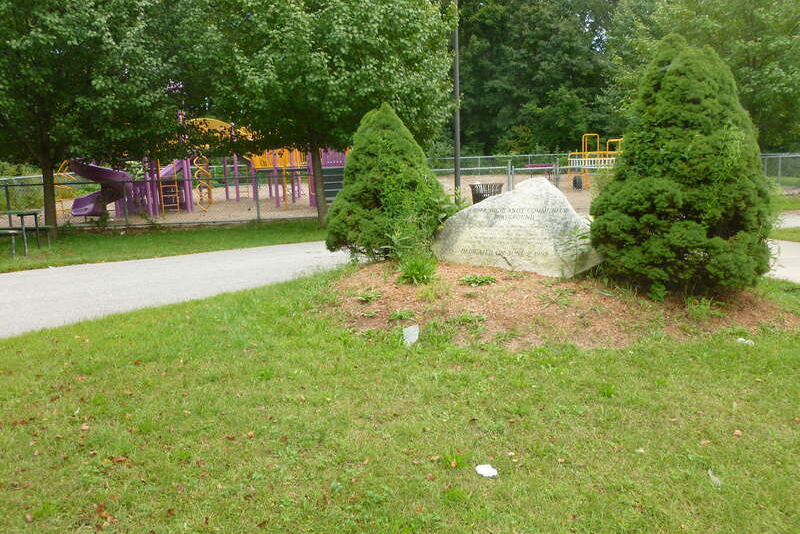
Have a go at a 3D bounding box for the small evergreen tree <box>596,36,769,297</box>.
[{"bbox_3d":[3.067,-1.193,7.050,2.000,2.730,1.950,2,10,19],"label":"small evergreen tree"}]

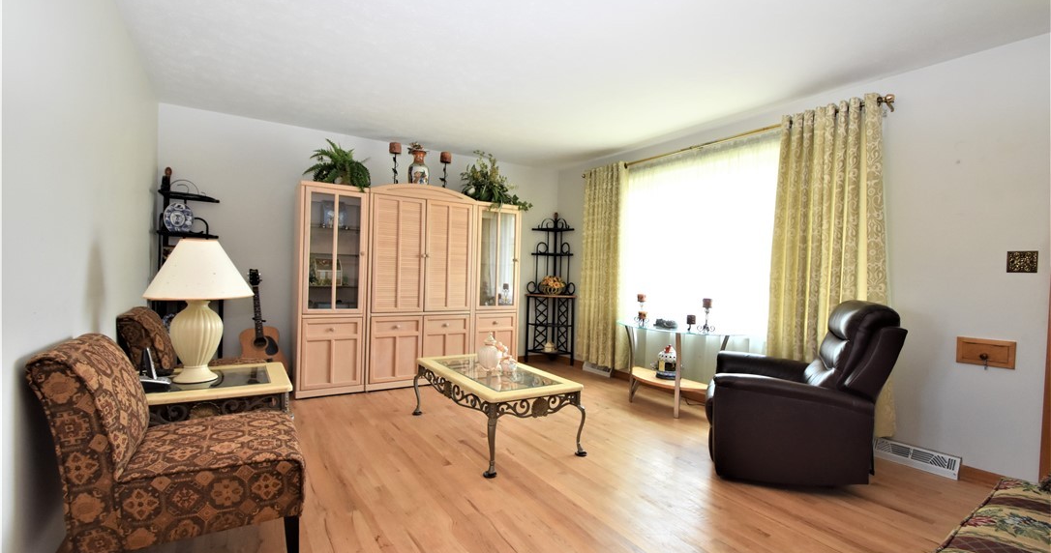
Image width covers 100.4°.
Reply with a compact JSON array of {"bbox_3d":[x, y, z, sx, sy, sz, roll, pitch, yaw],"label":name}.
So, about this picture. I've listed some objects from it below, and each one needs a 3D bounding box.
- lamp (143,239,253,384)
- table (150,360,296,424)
[{"bbox_3d":[-1.612,0.158,2.162,0.431,0.683,0.431,1,1,-35],"label":"lamp"},{"bbox_3d":[-1.580,0.794,2.195,0.670,0.560,0.610,1,1,-34],"label":"table"}]

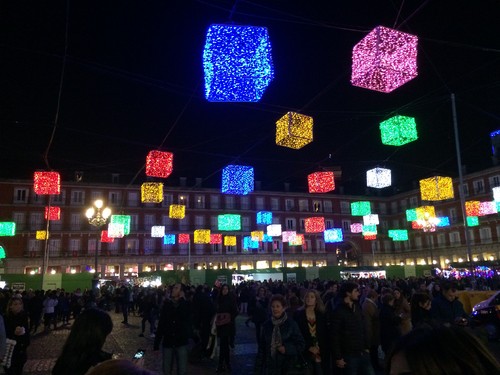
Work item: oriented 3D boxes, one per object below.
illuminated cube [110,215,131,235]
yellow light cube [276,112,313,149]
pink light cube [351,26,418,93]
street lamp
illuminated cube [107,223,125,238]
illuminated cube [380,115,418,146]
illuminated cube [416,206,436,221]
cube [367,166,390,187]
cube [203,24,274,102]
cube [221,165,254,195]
[{"bbox_3d":[-12.376,3.606,40.085,1.700,1.649,1.700,2,-13,-20],"label":"illuminated cube"},{"bbox_3d":[2.021,-2.528,18.980,1.200,1.164,1.200,4,-13,-25],"label":"yellow light cube"},{"bbox_3d":[3.947,-3.723,12.374,1.270,1.232,1.270,2,-13,-20],"label":"pink light cube"},{"bbox_3d":[-10.880,4.655,29.686,1.708,7.741,1.708,3,-13,-23],"label":"street lamp"},{"bbox_3d":[-14.913,4.828,46.727,1.580,1.533,1.580,3,-13,-22],"label":"illuminated cube"},{"bbox_3d":[7.259,-2.731,20.422,1.130,1.096,1.130,3,-13,-24],"label":"illuminated cube"},{"bbox_3d":[19.091,2.832,45.465,1.280,1.242,1.280,3,-13,-22],"label":"illuminated cube"},{"bbox_3d":[9.215,-0.652,29.884,1.170,1.135,1.170,3,-13,-24],"label":"cube"},{"bbox_3d":[-0.344,-3.160,10.890,1.450,1.407,1.450,0,-12,-12],"label":"cube"},{"bbox_3d":[-0.703,-0.400,24.707,1.500,1.455,1.500,1,-13,-17],"label":"cube"}]

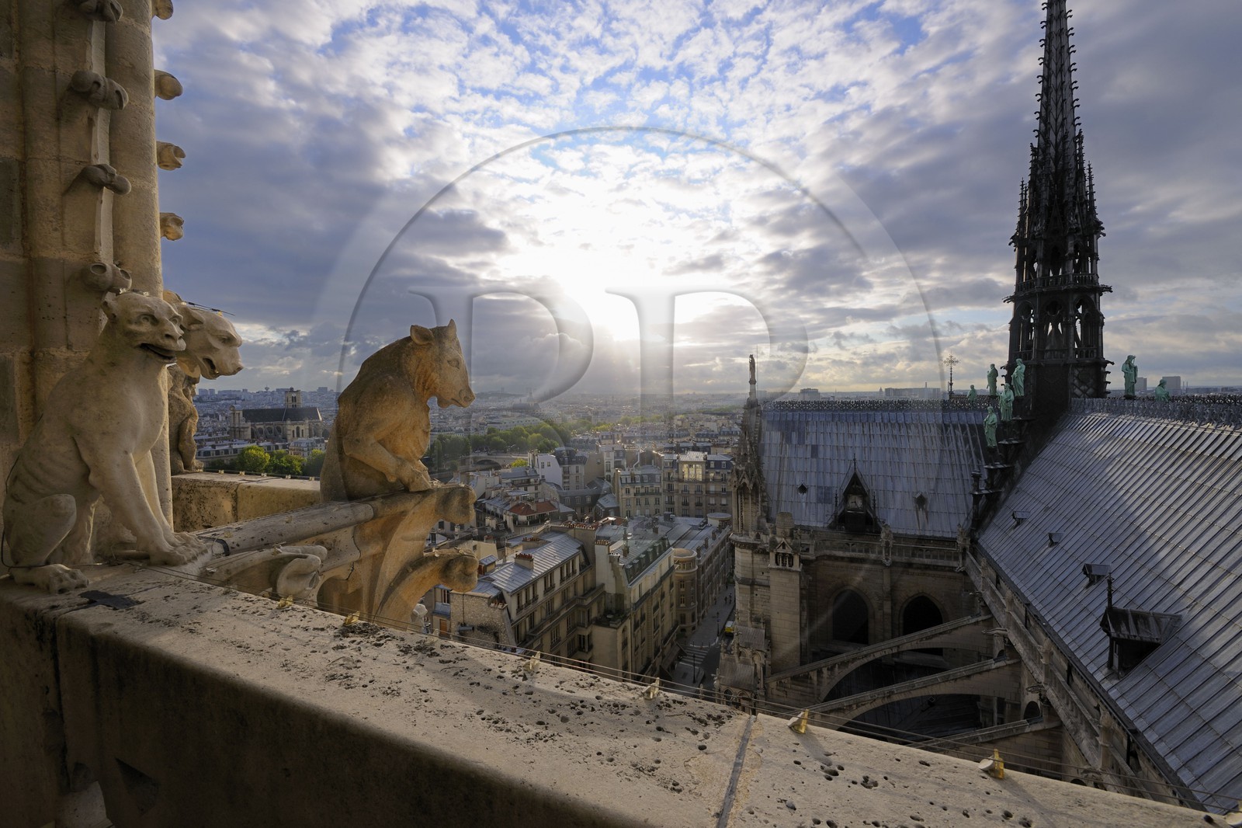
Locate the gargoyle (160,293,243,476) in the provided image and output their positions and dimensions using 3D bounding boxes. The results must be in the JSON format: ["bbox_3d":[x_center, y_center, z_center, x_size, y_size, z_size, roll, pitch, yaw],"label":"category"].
[{"bbox_3d":[-3.200,-0.215,3.500,0.500,1.300,0.800,2,3,42],"label":"gargoyle"}]

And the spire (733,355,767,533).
[{"bbox_3d":[11.000,2.500,41.400,2.800,15.300,2.800,1,2,25],"label":"spire"}]

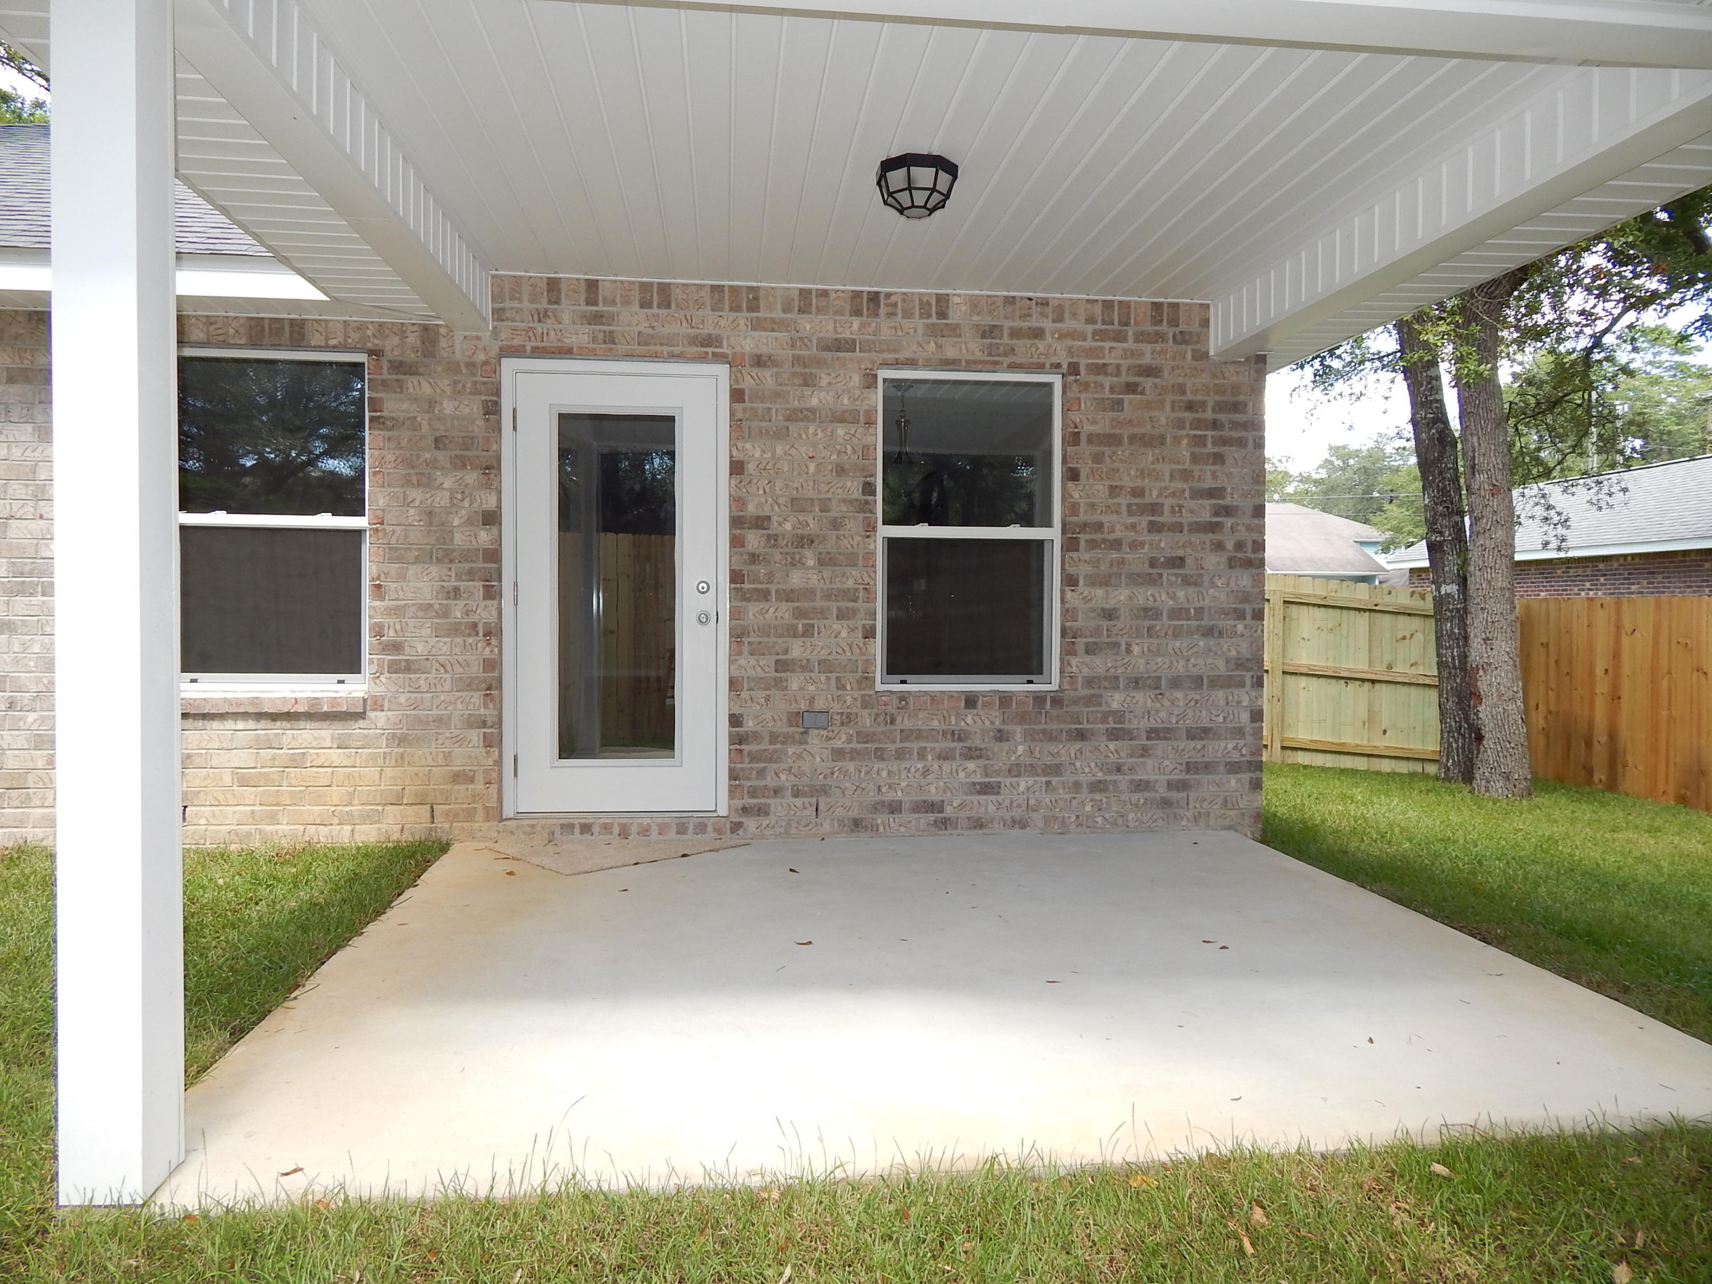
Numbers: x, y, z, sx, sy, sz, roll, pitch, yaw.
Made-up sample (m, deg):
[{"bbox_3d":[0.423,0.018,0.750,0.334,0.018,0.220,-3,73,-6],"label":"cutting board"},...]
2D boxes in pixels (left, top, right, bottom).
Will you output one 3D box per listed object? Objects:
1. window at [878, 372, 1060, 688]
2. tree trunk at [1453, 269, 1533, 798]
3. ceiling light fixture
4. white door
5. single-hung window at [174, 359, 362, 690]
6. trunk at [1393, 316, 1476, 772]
[{"bbox_3d":[0.543,-0.523,5.472,0.900,1.515,0.100,0,1,-7],"label":"window"},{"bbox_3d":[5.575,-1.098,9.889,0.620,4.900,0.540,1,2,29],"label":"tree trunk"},{"bbox_3d":[0.212,-1.537,3.882,0.270,0.145,0.270,0,1,-7],"label":"ceiling light fixture"},{"bbox_3d":[-1.105,-0.240,5.274,1.020,2.090,0.110,0,1,-7],"label":"white door"},{"bbox_3d":[-2.642,-0.546,5.103,0.900,1.505,0.100,0,1,-7],"label":"single-hung window"},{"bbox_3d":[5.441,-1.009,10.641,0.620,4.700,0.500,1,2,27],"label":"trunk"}]

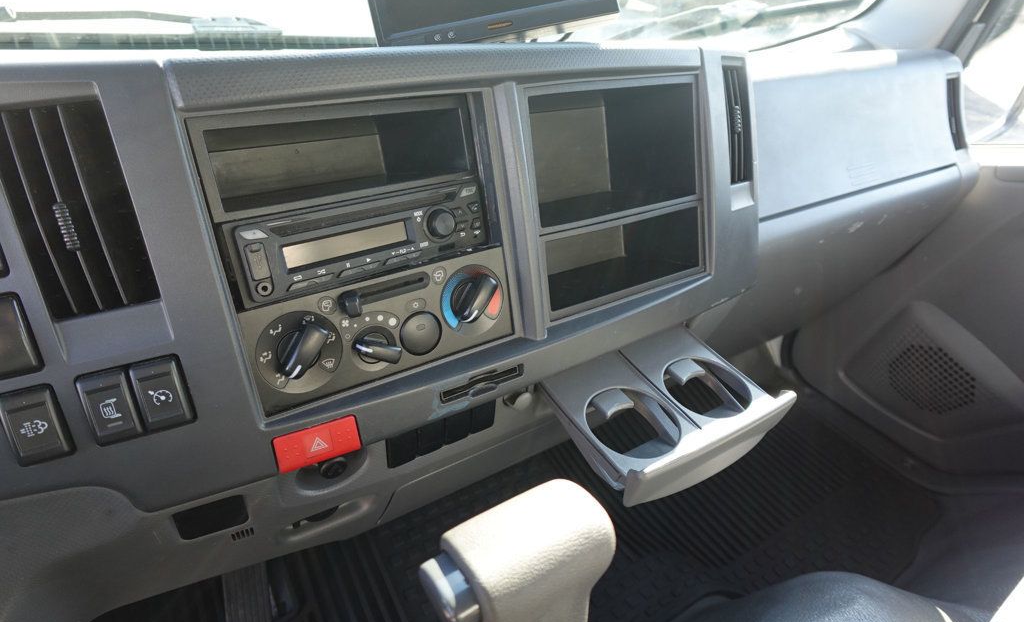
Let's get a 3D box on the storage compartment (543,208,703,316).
[{"bbox_3d":[0.080,-0.061,0.569,0.189,0.060,0.108,-18,20,-29],"label":"storage compartment"}]

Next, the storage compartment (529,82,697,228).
[{"bbox_3d":[0.065,-0.150,0.545,0.187,0.101,0.118,-18,20,-29],"label":"storage compartment"}]

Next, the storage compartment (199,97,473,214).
[{"bbox_3d":[-0.146,-0.116,0.436,0.171,0.048,0.155,-18,20,-29],"label":"storage compartment"}]

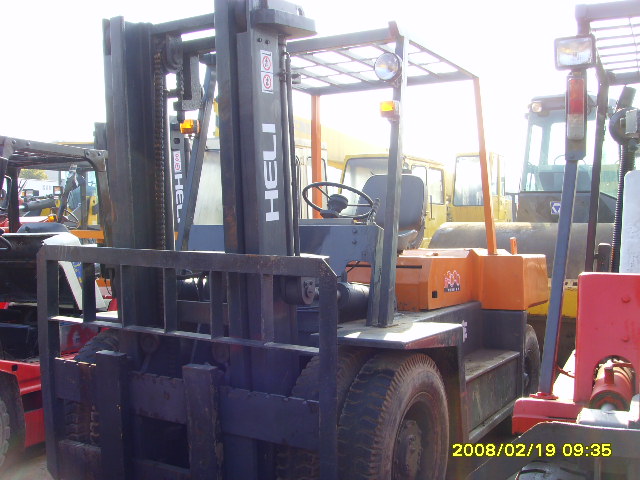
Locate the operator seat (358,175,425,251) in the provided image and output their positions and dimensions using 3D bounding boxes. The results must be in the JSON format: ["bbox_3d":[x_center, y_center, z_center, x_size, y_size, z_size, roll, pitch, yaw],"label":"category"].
[{"bbox_3d":[0.413,-0.174,4.920,0.490,0.540,0.540,1,1,30],"label":"operator seat"}]

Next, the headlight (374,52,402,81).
[{"bbox_3d":[0.357,-0.886,3.706,0.145,0.145,0.090,1,1,30],"label":"headlight"}]

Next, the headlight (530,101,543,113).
[{"bbox_3d":[2.582,-1.592,8.600,0.135,0.135,0.100,1,1,3],"label":"headlight"}]

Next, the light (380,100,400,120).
[{"bbox_3d":[0.364,-0.677,3.740,0.080,0.088,0.080,1,1,30],"label":"light"}]

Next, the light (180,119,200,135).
[{"bbox_3d":[-0.803,-0.702,4.470,0.080,0.088,0.085,1,1,30],"label":"light"}]

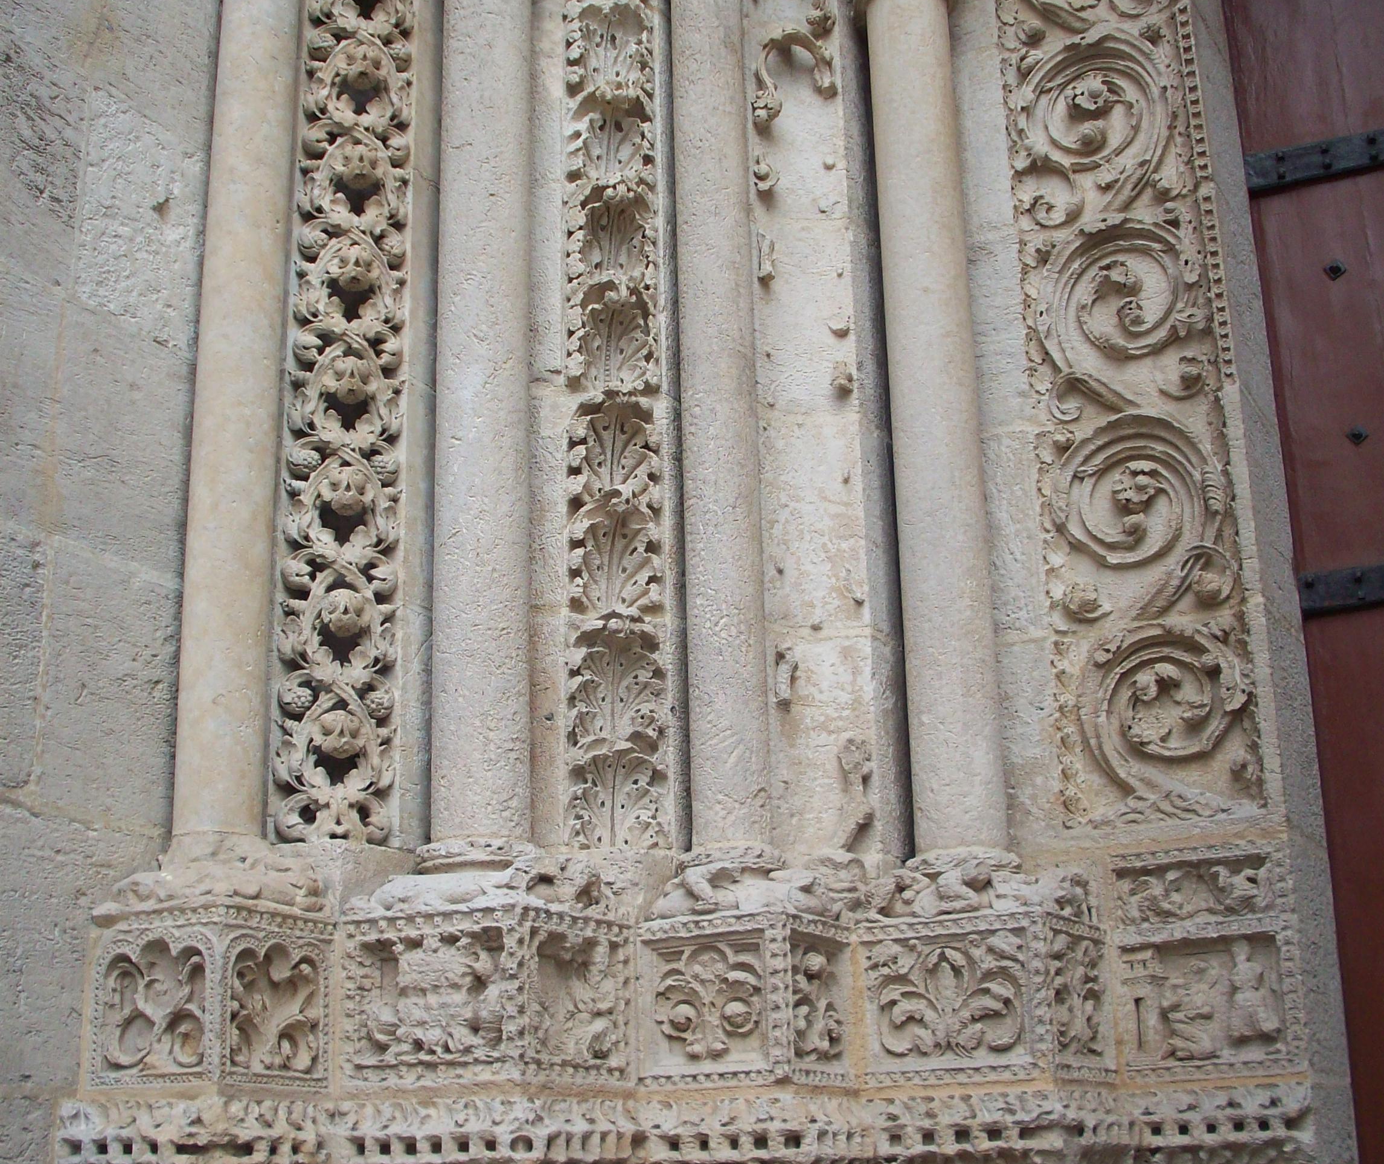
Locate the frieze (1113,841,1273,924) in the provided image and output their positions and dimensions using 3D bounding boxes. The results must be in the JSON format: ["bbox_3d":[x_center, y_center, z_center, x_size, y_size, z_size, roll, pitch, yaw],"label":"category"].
[{"bbox_3d":[0.914,0.550,3.583,0.285,0.135,0.064,-11,-20,27],"label":"frieze"}]

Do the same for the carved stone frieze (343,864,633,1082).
[{"bbox_3d":[-0.341,0.675,3.340,0.364,0.360,0.333,-11,-20,27],"label":"carved stone frieze"}]

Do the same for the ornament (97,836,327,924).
[{"bbox_3d":[-0.782,0.500,3.229,0.285,0.123,0.285,-11,-20,27],"label":"ornament"}]

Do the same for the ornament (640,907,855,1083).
[{"bbox_3d":[0.092,0.735,3.425,0.303,0.282,0.252,-11,-20,27],"label":"ornament"}]

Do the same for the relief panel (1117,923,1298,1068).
[{"bbox_3d":[0.918,0.751,3.537,0.306,0.252,0.082,-11,-20,27],"label":"relief panel"}]

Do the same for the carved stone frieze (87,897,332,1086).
[{"bbox_3d":[-0.776,0.680,3.166,0.276,0.276,0.276,-11,-20,27],"label":"carved stone frieze"}]

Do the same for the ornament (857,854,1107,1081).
[{"bbox_3d":[0.522,0.703,3.538,0.355,0.384,0.354,-11,-20,27],"label":"ornament"}]

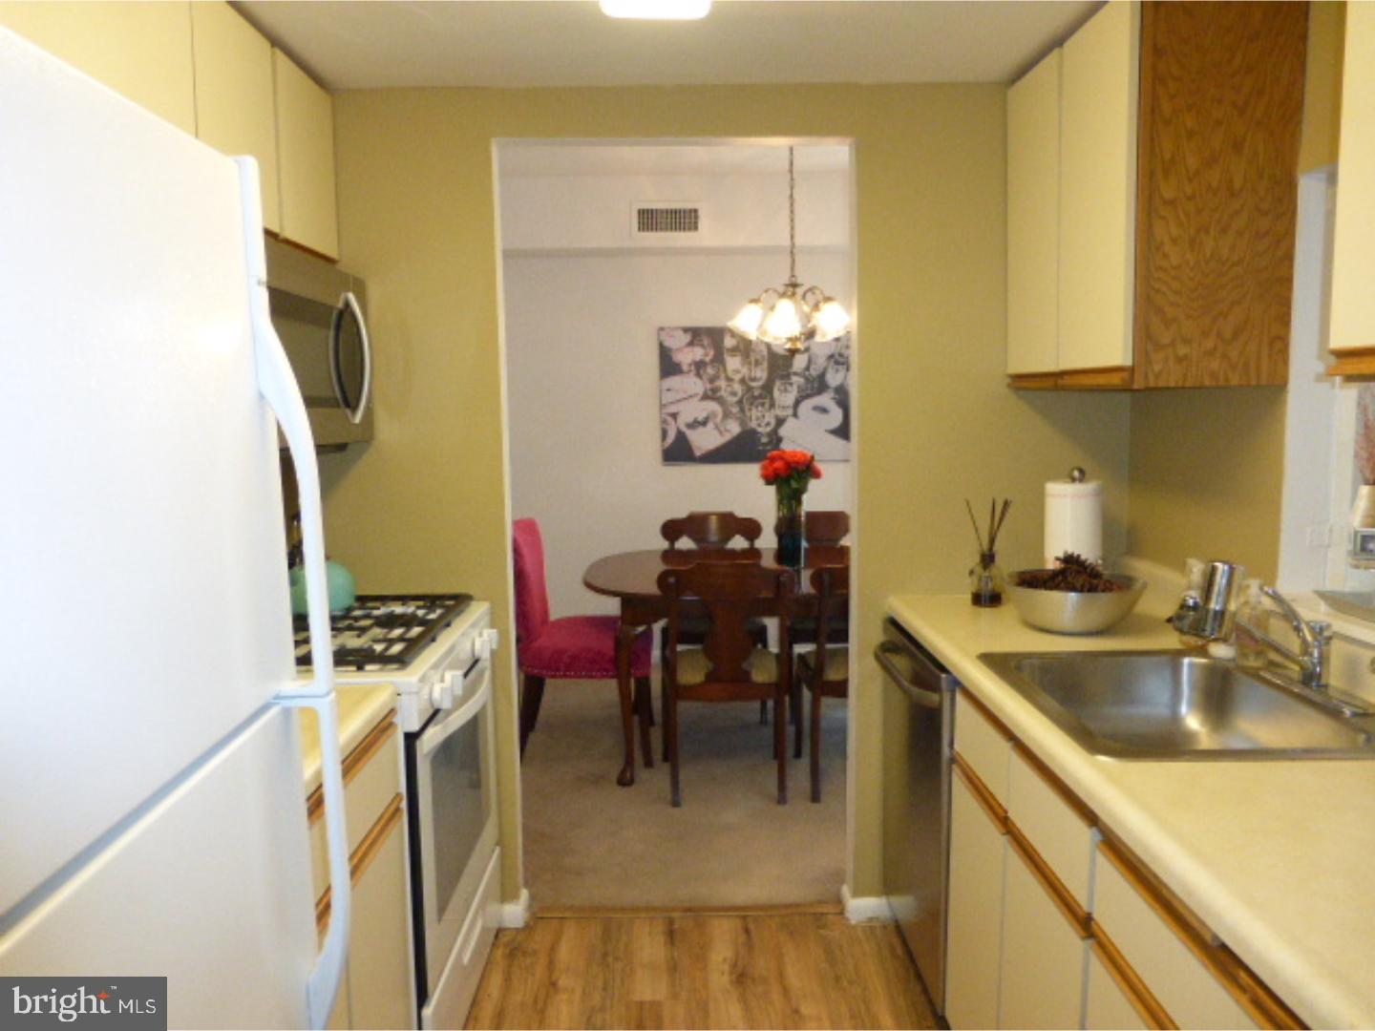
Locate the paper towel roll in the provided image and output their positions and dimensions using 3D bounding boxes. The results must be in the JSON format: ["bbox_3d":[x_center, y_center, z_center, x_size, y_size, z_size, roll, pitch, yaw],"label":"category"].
[{"bbox_3d":[0.955,0.060,2.462,0.139,0.330,0.139,-1,6,0],"label":"paper towel roll"}]

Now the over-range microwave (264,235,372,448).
[{"bbox_3d":[-0.987,-0.367,2.167,0.405,0.430,0.755,-1,6,-1],"label":"over-range microwave"}]

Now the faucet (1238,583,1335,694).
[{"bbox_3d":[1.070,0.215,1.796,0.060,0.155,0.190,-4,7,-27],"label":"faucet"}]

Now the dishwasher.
[{"bbox_3d":[0.795,0.685,2.354,0.620,0.800,0.605,-1,6,-1],"label":"dishwasher"}]

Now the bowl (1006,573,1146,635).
[{"bbox_3d":[0.873,0.199,2.239,0.291,0.106,0.291,-1,6,0],"label":"bowl"}]

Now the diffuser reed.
[{"bbox_3d":[0.755,0.090,2.498,0.115,0.268,0.100,-1,6,-1],"label":"diffuser reed"}]

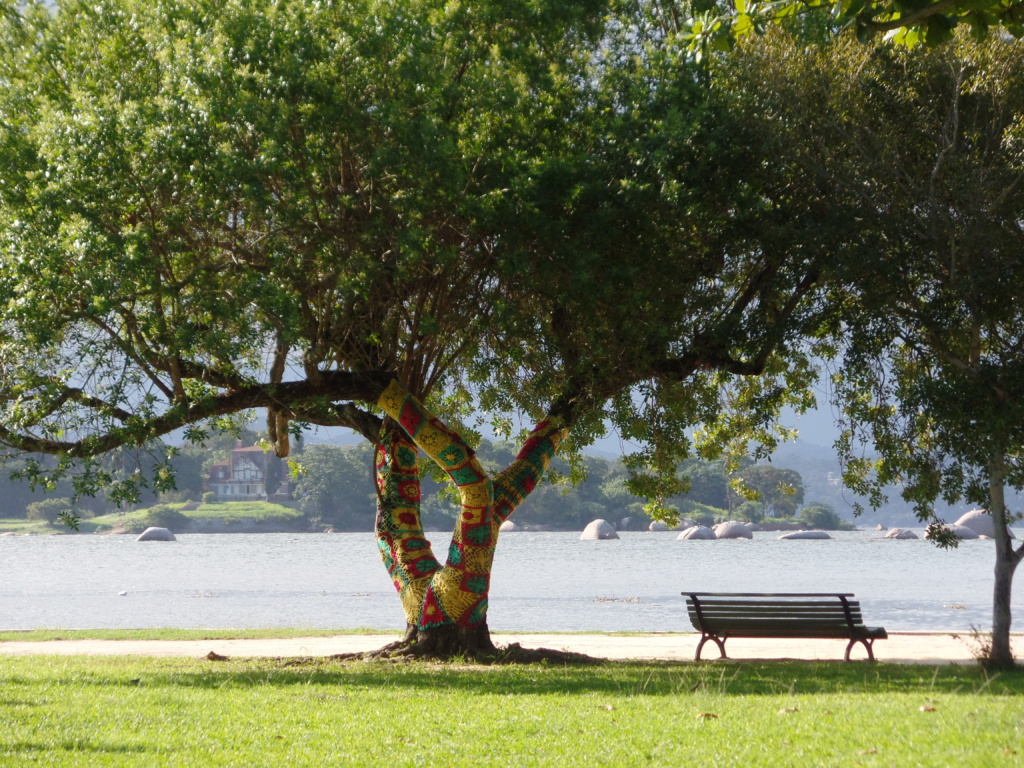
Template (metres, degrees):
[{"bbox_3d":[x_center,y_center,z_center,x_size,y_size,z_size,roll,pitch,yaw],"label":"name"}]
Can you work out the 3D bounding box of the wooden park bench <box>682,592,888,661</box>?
[{"bbox_3d":[3.194,2.837,59.800,2.340,0.790,0.720,-1,-2,31],"label":"wooden park bench"}]

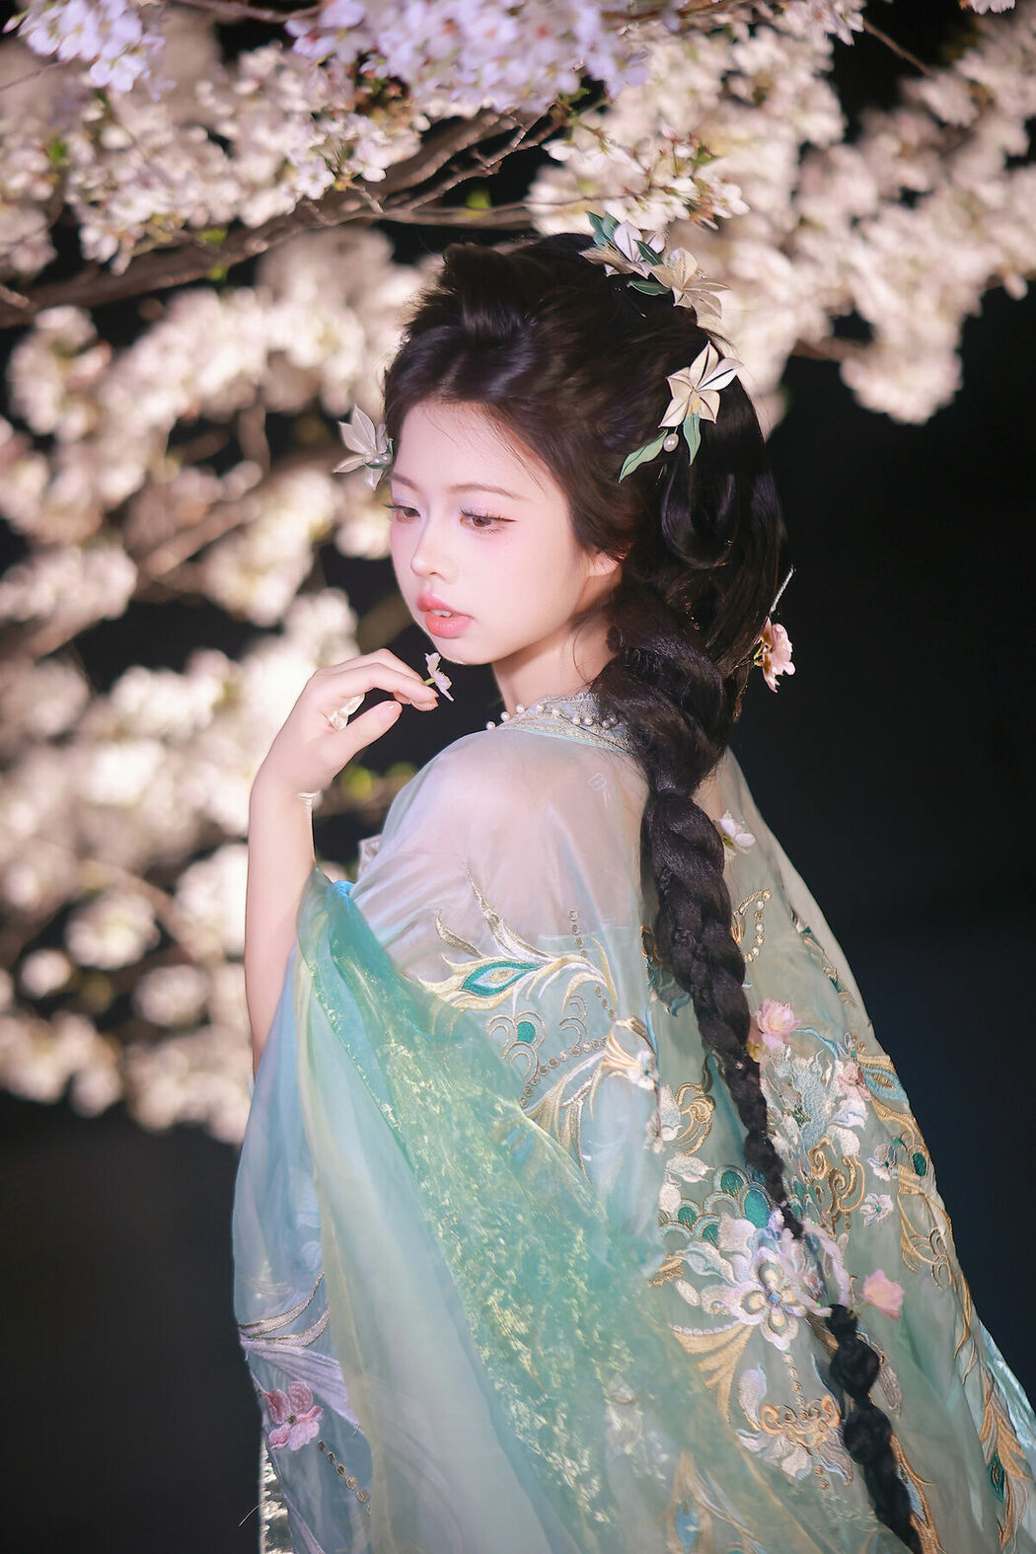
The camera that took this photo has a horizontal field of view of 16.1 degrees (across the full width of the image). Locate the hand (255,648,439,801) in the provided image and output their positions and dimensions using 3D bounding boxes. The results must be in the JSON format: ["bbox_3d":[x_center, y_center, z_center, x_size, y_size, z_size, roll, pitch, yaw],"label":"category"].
[{"bbox_3d":[-0.118,-0.036,2.520,0.125,0.105,0.080,0,2,0],"label":"hand"}]

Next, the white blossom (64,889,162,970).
[{"bbox_3d":[-0.359,0.134,3.250,0.080,0.070,0.070,0,2,0],"label":"white blossom"}]

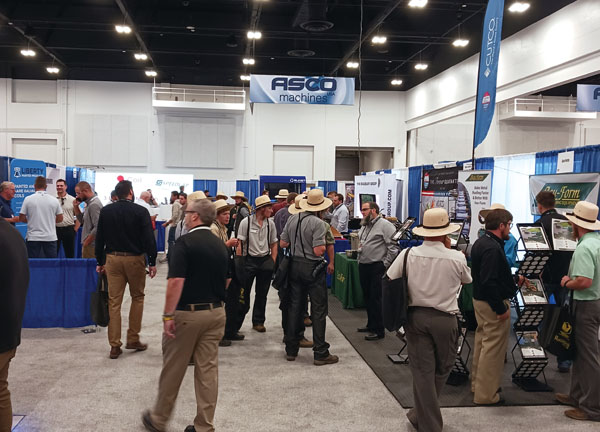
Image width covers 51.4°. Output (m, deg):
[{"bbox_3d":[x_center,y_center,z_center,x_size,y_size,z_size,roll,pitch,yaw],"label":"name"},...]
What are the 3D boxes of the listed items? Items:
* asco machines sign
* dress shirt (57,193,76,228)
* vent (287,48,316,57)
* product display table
[{"bbox_3d":[0.121,-5.448,27.000,4.550,1.220,0.060,1,2,-7],"label":"asco machines sign"},{"bbox_3d":[-4.093,-0.095,10.800,0.500,0.600,0.280,1,2,-7],"label":"dress shirt"},{"bbox_3d":[0.099,-9.466,36.154,1.600,0.300,1.600,1,2,-7],"label":"vent"},{"bbox_3d":[1.054,1.038,10.386,0.800,0.770,1.180,1,2,-7],"label":"product display table"}]

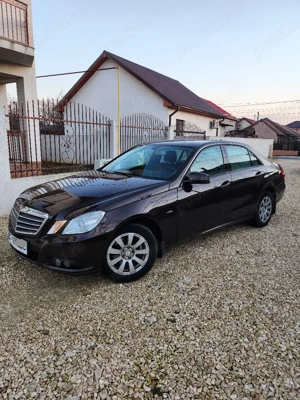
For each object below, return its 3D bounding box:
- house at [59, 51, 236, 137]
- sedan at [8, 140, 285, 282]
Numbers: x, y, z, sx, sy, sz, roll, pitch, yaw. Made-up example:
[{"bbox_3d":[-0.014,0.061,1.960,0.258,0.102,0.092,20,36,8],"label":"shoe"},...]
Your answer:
[{"bbox_3d":[0.496,-5.671,19.118,7.996,5.766,10.562,9,15,31],"label":"house"},{"bbox_3d":[0.413,-0.216,4.372,4.870,1.470,1.920,-10,17,-41],"label":"sedan"}]

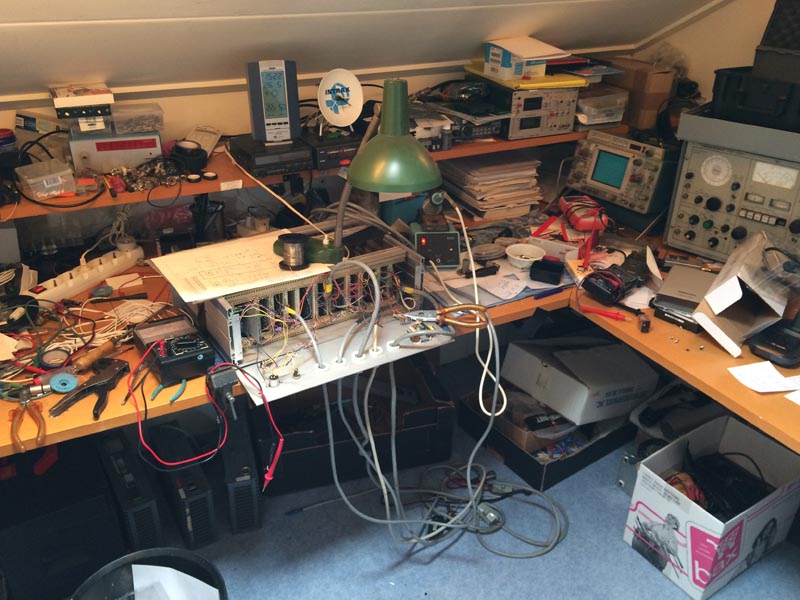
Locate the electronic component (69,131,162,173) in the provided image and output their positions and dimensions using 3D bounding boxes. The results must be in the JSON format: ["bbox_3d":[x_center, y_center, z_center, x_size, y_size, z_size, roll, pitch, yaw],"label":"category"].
[{"bbox_3d":[-0.655,-0.366,1.572,0.188,0.075,0.200,-8,28,-15],"label":"electronic component"}]

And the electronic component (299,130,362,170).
[{"bbox_3d":[-0.176,-0.442,1.922,0.200,0.062,0.200,-13,30,-23],"label":"electronic component"}]

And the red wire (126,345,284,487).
[{"bbox_3d":[-0.403,0.245,1.394,0.270,0.300,0.200,-13,30,-23],"label":"red wire"}]

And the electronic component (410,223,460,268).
[{"bbox_3d":[0.093,-0.143,1.707,0.107,0.094,0.100,-1,27,-2],"label":"electronic component"}]

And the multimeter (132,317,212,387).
[{"bbox_3d":[-0.486,0.108,1.447,0.112,0.060,0.168,-16,31,-28],"label":"multimeter"}]

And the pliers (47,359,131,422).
[{"bbox_3d":[-0.572,0.171,1.285,0.100,0.028,0.180,6,29,9],"label":"pliers"}]

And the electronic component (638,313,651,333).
[{"bbox_3d":[0.576,0.055,1.577,0.020,0.030,0.034,0,27,2],"label":"electronic component"}]

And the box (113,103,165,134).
[{"bbox_3d":[-0.721,-0.503,1.849,0.120,0.057,0.100,-10,29,-17],"label":"box"}]

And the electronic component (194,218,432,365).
[{"bbox_3d":[-0.199,-0.025,1.544,0.465,0.133,0.210,-16,32,-28],"label":"electronic component"}]

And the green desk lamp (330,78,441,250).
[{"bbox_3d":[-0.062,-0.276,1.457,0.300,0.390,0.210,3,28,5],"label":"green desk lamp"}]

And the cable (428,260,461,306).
[{"bbox_3d":[0.113,-0.051,1.689,0.040,0.040,0.240,-8,30,-16],"label":"cable"}]

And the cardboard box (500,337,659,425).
[{"bbox_3d":[0.583,0.248,2.181,0.358,0.119,0.327,-2,23,-37],"label":"cardboard box"}]

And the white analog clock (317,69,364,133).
[{"bbox_3d":[-0.143,-0.474,1.593,0.108,0.146,0.075,-13,29,-23],"label":"white analog clock"}]

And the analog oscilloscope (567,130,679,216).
[{"bbox_3d":[0.810,-0.417,2.145,0.430,0.197,0.295,-7,26,-38],"label":"analog oscilloscope"}]

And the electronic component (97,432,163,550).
[{"bbox_3d":[-0.782,0.546,1.935,0.078,0.187,0.360,-17,33,-29],"label":"electronic component"}]

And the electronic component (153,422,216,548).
[{"bbox_3d":[-0.621,0.527,1.972,0.078,0.187,0.350,-13,31,-24],"label":"electronic component"}]

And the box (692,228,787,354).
[{"bbox_3d":[0.818,-0.018,1.561,0.131,0.101,0.290,48,48,7],"label":"box"}]

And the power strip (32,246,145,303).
[{"bbox_3d":[-0.736,-0.055,1.594,0.052,0.045,0.315,13,30,24],"label":"power strip"}]

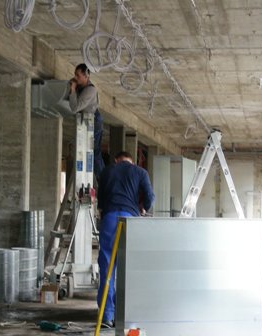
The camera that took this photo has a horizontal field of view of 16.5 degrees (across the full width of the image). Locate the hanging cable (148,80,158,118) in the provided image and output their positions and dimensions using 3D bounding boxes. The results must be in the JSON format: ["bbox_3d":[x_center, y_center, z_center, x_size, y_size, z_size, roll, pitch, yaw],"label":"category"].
[{"bbox_3d":[0.306,-0.975,12.900,0.130,0.540,0.110,0,-2,0],"label":"hanging cable"}]

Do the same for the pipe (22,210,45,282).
[{"bbox_3d":[-1.313,1.100,12.200,0.320,1.050,0.320,0,-2,0],"label":"pipe"}]

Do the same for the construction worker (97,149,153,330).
[{"bbox_3d":[-0.047,0.698,8.600,0.530,1.510,0.460,0,-2,9],"label":"construction worker"}]

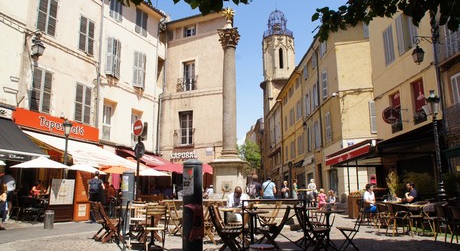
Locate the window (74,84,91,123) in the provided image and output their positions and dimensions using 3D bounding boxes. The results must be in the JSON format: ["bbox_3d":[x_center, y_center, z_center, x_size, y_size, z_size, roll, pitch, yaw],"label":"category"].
[{"bbox_3d":[-7.264,-1.061,17.107,0.140,1.900,1.060,-4,-11,20],"label":"window"}]

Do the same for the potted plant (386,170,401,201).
[{"bbox_3d":[5.638,2.509,12.030,0.550,1.600,0.550,0,-10,0],"label":"potted plant"}]

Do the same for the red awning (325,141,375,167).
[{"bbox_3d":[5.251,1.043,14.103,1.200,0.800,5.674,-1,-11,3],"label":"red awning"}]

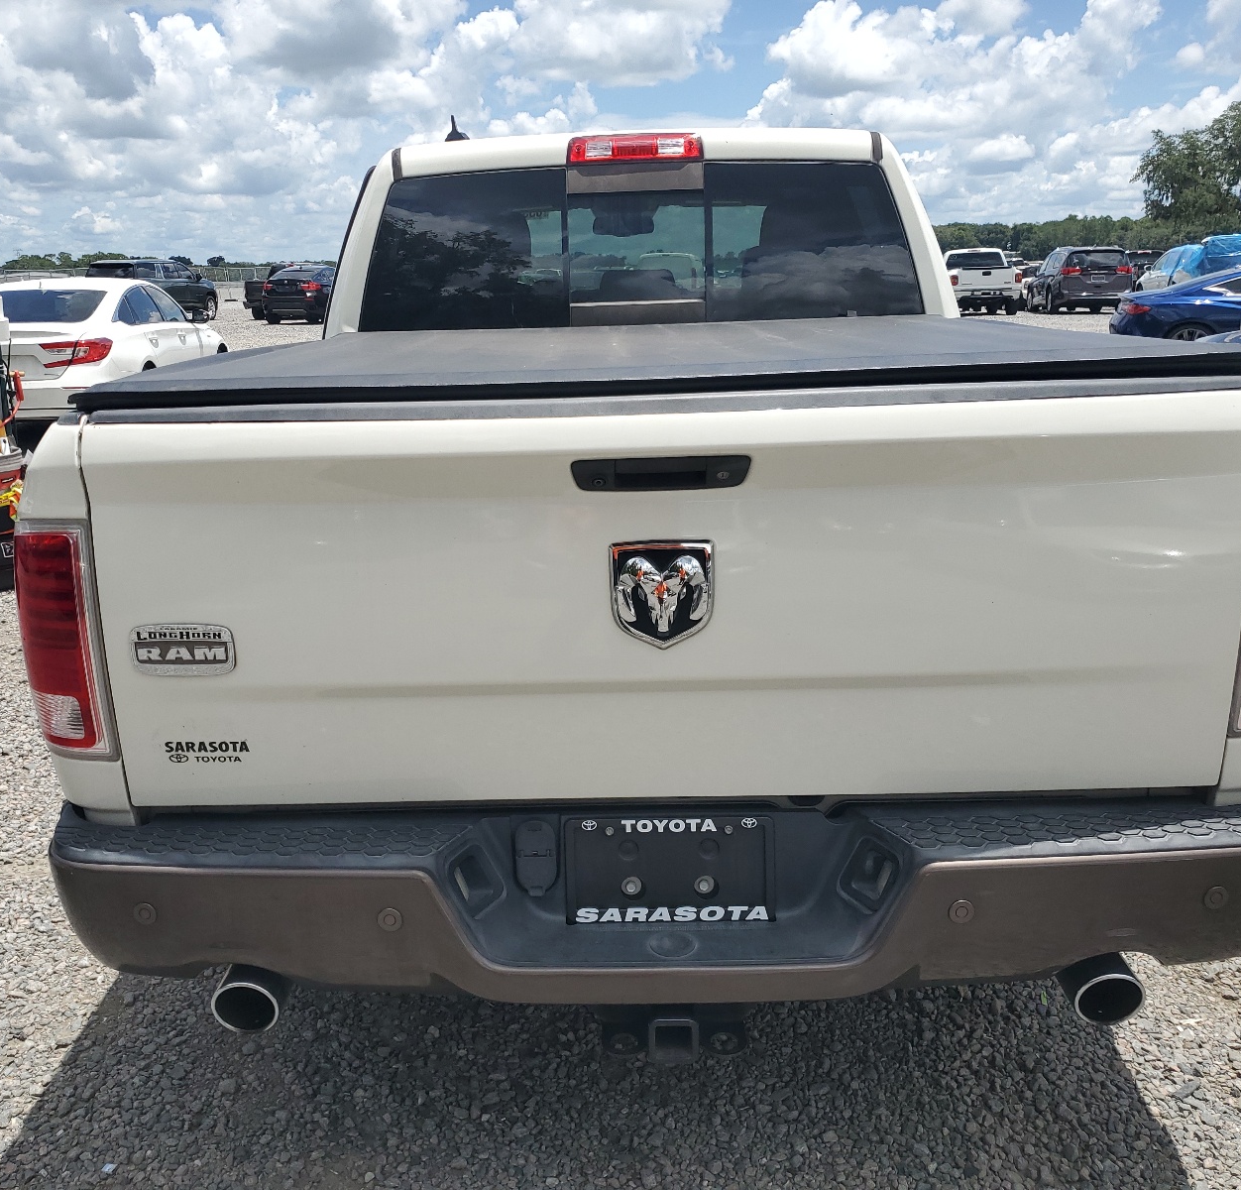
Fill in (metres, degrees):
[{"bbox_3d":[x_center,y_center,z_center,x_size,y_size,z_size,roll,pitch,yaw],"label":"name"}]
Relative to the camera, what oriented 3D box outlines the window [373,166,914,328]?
[{"bbox_3d":[0.052,-0.989,3.378,1.600,0.430,0.130,-1,16,1],"label":"window"}]

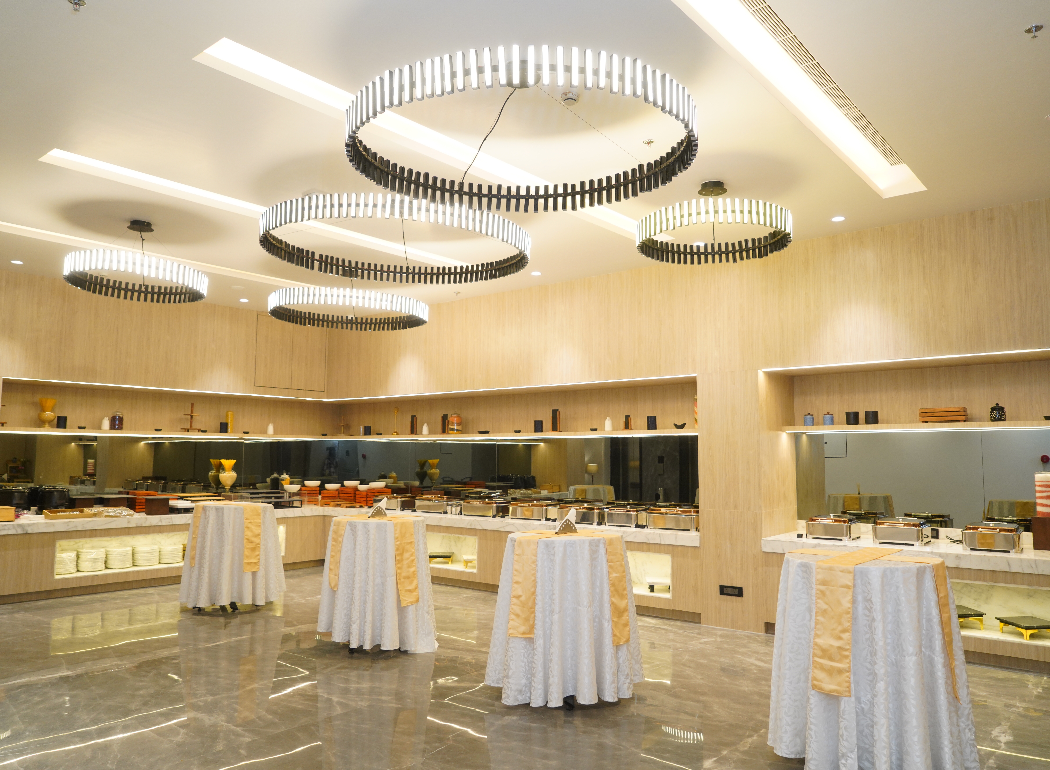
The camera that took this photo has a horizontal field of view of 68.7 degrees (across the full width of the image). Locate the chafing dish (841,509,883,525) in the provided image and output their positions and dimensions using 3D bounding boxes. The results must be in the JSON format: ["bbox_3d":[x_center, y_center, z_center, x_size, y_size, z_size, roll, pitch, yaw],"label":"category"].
[{"bbox_3d":[3.397,1.392,7.795,0.390,0.210,0.450,-4,-7,40],"label":"chafing dish"}]

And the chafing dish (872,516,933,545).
[{"bbox_3d":[3.351,1.294,6.820,0.410,0.215,0.410,-4,-7,38],"label":"chafing dish"}]

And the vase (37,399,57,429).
[{"bbox_3d":[-5.815,0.344,9.307,0.190,0.367,0.190,-4,-7,40],"label":"vase"}]

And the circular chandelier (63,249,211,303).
[{"bbox_3d":[-3.274,-0.893,6.489,1.090,0.170,1.090,-4,-10,38],"label":"circular chandelier"}]

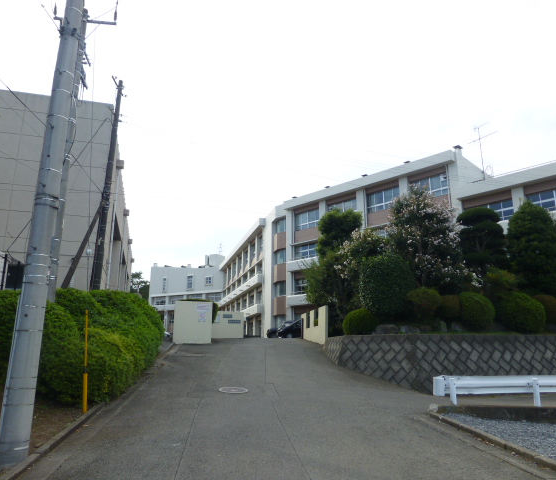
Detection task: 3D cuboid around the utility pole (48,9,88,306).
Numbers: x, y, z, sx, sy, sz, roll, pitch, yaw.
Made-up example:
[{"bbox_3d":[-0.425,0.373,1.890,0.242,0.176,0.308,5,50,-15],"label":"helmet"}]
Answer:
[{"bbox_3d":[-5.803,-1.925,12.090,0.330,10.300,0.330,0,-14,0],"label":"utility pole"}]

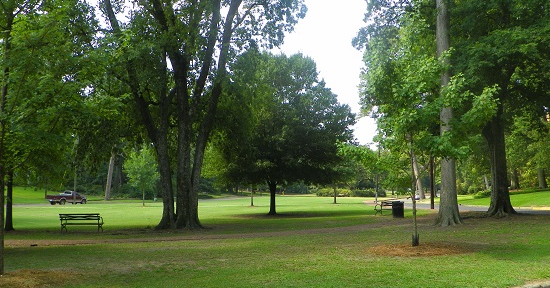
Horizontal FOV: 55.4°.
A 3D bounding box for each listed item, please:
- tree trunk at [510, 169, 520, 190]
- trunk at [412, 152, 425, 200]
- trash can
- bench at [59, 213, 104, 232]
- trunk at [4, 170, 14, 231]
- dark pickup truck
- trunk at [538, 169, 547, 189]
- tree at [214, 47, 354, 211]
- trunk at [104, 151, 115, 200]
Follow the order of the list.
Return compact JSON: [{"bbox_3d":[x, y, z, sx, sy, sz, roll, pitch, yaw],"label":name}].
[{"bbox_3d":[24.780,3.619,54.099,0.950,2.250,0.950,0,-5,0],"label":"tree trunk"},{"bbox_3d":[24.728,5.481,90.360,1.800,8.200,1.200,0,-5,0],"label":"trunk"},{"bbox_3d":[6.975,3.713,29.642,0.660,0.960,0.660,0,-5,0],"label":"trash can"},{"bbox_3d":[-8.773,3.595,23.838,1.850,0.860,0.650,0,-5,2],"label":"bench"},{"bbox_3d":[-12.425,2.658,24.623,0.420,2.800,0.420,0,-5,0],"label":"trunk"},{"bbox_3d":[-27.013,6.954,68.081,1.950,1.850,5.500,-2,-6,26],"label":"dark pickup truck"},{"bbox_3d":[27.592,3.570,54.092,0.850,2.100,0.850,0,-5,0],"label":"trunk"},{"bbox_3d":[0.731,-0.598,36.987,9.400,11.100,9.200,0,-5,0],"label":"tree"},{"bbox_3d":[-27.157,5.253,86.360,1.400,8.200,1.100,0,-5,0],"label":"trunk"}]

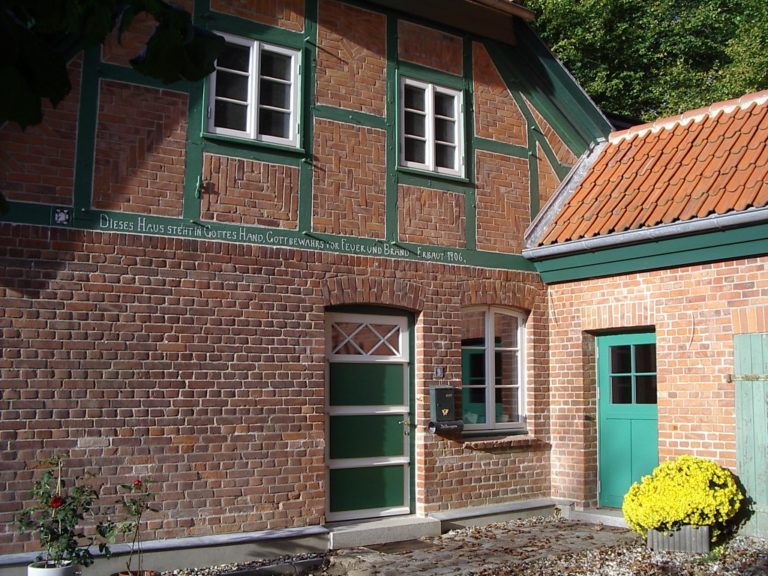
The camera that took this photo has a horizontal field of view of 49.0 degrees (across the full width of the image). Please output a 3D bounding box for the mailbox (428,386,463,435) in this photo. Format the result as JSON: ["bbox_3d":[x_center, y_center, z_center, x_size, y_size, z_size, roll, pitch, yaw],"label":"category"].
[{"bbox_3d":[0.646,1.291,8.884,0.420,0.480,0.130,4,-8,-31],"label":"mailbox"}]

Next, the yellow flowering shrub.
[{"bbox_3d":[2.719,1.908,7.680,1.060,0.780,0.880,-2,-7,14],"label":"yellow flowering shrub"}]

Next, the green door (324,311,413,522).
[{"bbox_3d":[-0.170,1.305,8.662,0.990,2.060,0.080,4,-8,-31],"label":"green door"}]

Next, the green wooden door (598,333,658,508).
[{"bbox_3d":[2.700,1.444,9.070,0.080,1.880,0.960,5,-9,-36],"label":"green wooden door"}]

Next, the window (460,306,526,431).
[{"bbox_3d":[1.186,0.910,9.520,1.060,1.410,0.100,4,-8,-31],"label":"window"}]

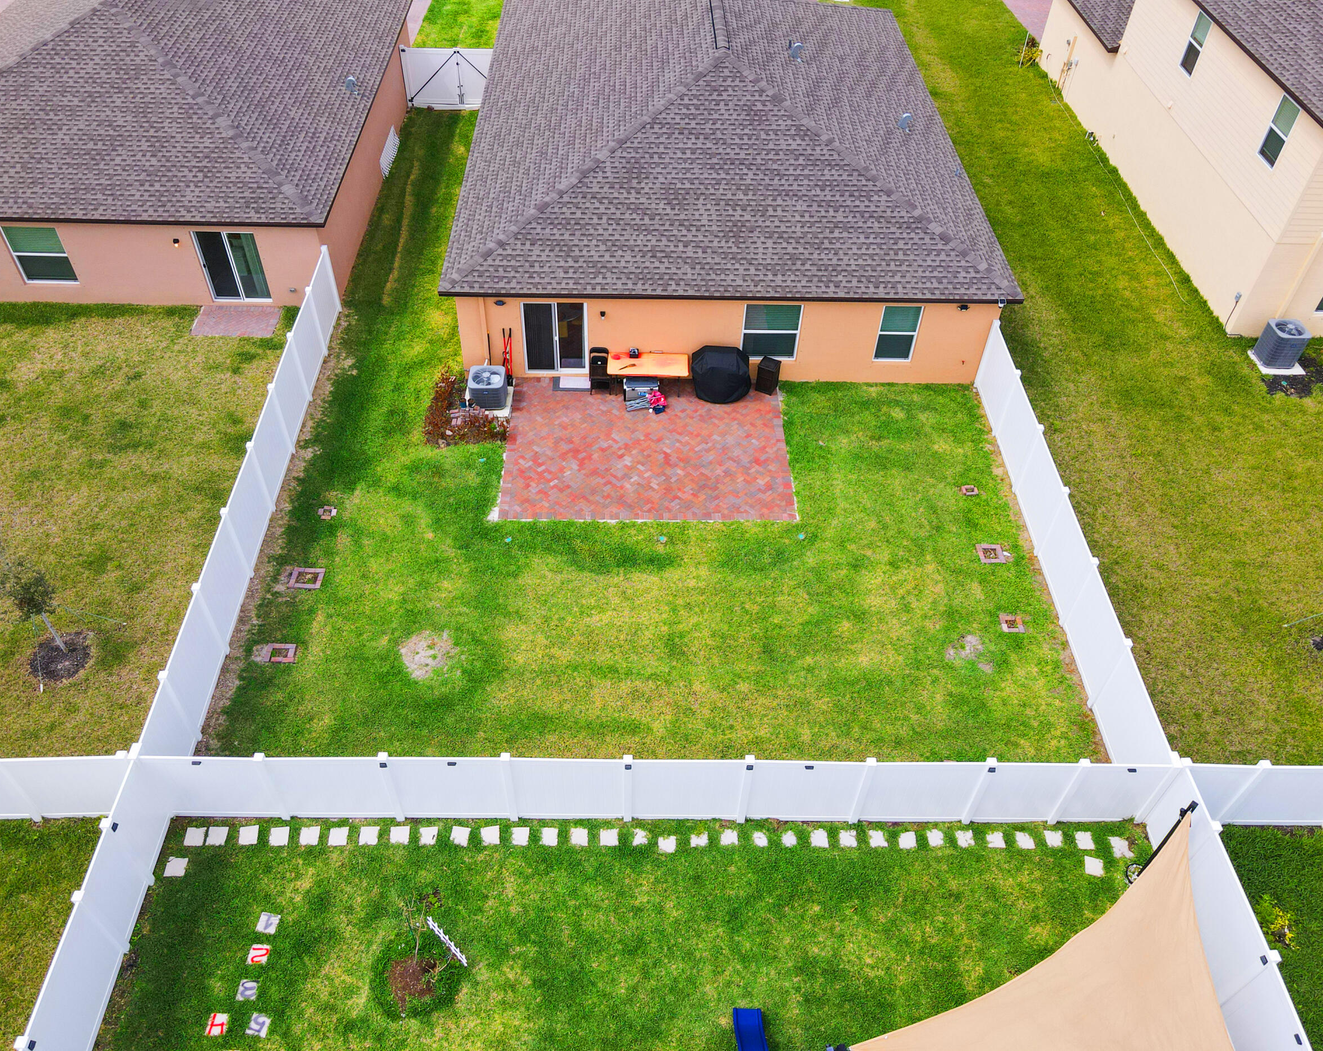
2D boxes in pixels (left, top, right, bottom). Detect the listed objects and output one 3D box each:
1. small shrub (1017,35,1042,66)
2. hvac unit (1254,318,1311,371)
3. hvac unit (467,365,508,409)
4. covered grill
[{"bbox_3d":[14.561,-18.809,38.459,0.900,0.900,0.900,1,46,-1],"label":"small shrub"},{"bbox_3d":[15.618,-4.554,24.481,0.769,0.950,0.769,1,46,-1],"label":"hvac unit"},{"bbox_3d":[-4.047,-3.225,22.823,0.837,0.649,0.837,1,46,-1],"label":"hvac unit"},{"bbox_3d":[1.406,-3.546,23.064,1.380,1.140,0.690,3,46,2],"label":"covered grill"}]

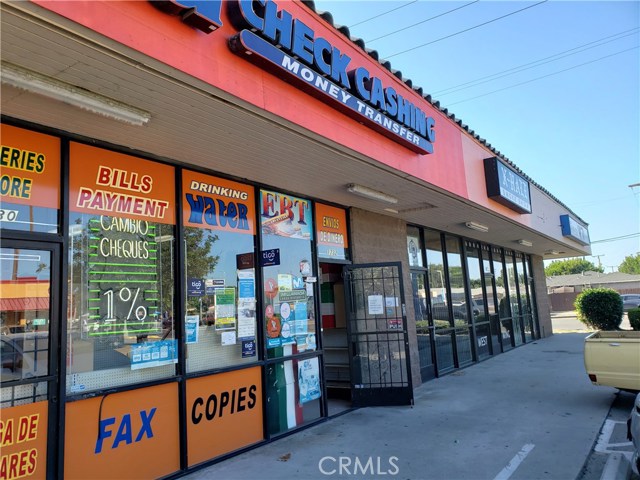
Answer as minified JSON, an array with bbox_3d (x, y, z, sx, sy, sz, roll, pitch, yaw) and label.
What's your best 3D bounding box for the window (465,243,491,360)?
[{"bbox_3d":[4.029,1.524,12.358,0.080,2.925,1.209,-9,-10,35],"label":"window"}]

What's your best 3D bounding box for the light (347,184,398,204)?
[{"bbox_3d":[0.775,-0.617,6.766,0.139,0.084,1.240,-9,-10,35],"label":"light"}]

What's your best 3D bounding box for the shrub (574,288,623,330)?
[{"bbox_3d":[10.718,2.694,18.500,1.820,1.680,1.820,-9,-10,35],"label":"shrub"}]

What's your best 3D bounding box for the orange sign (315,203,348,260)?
[{"bbox_3d":[0.177,-0.104,7.224,0.080,0.799,0.897,-9,-10,35],"label":"orange sign"}]

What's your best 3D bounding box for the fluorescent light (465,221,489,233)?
[{"bbox_3d":[3.347,-0.254,10.227,0.139,0.094,1.221,-9,-10,35],"label":"fluorescent light"}]

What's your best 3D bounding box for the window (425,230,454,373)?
[{"bbox_3d":[2.535,1.282,10.276,0.080,2.925,1.092,-9,-10,35],"label":"window"}]

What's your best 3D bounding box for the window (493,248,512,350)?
[{"bbox_3d":[5.373,1.710,14.240,0.080,2.948,1.209,-9,-10,35],"label":"window"}]

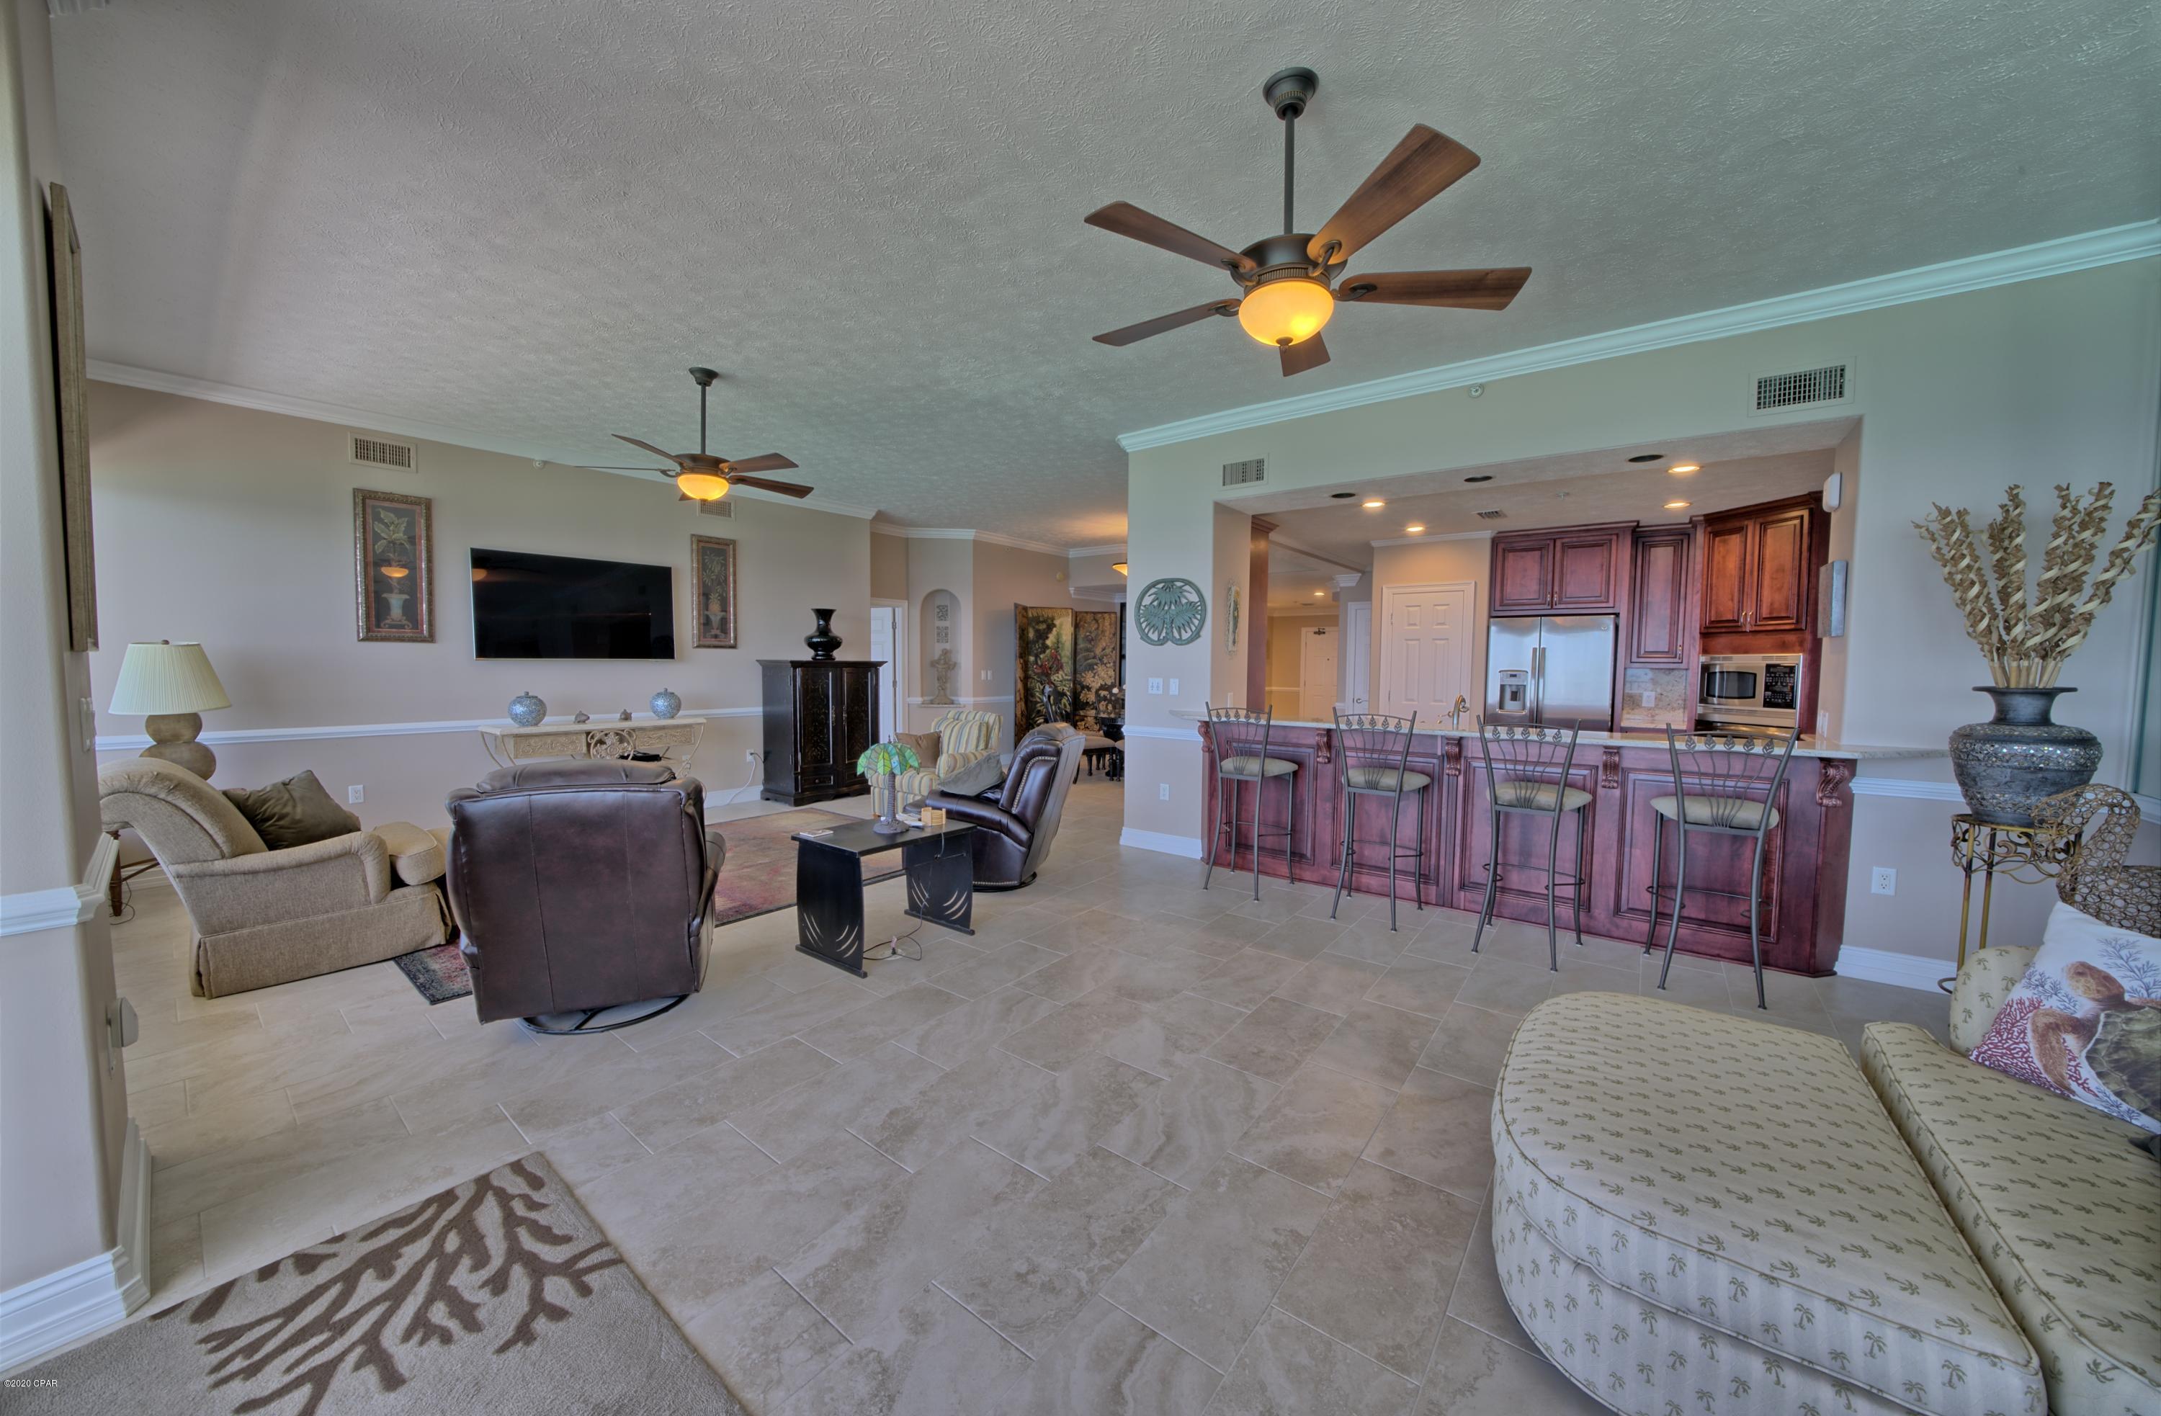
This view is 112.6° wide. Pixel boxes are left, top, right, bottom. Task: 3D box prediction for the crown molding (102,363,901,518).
[{"bbox_3d":[-3.940,-2.017,5.974,0.100,0.102,5.066,4,5,41],"label":"crown molding"}]

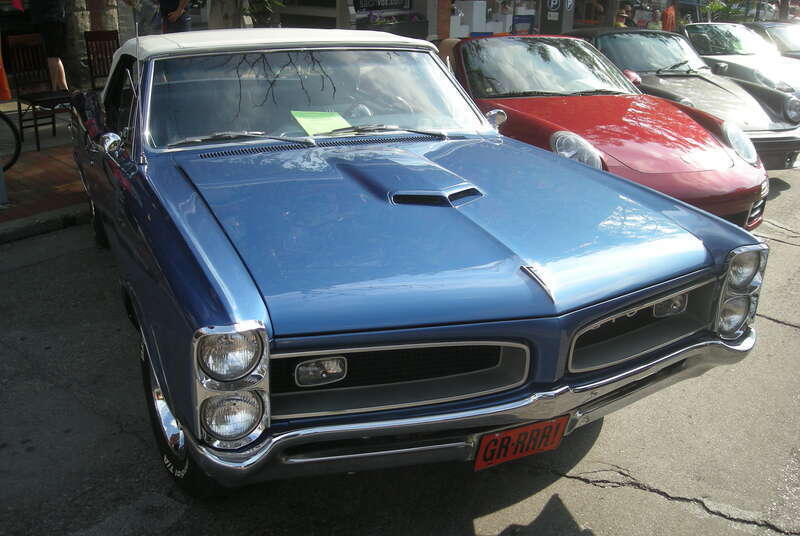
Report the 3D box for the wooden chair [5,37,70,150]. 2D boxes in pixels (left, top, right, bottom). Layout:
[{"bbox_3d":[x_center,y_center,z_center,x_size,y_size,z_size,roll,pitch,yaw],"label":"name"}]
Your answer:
[{"bbox_3d":[-3.670,-1.810,8.320,0.500,1.070,0.430,15,23,39],"label":"wooden chair"}]

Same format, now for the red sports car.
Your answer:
[{"bbox_3d":[0.880,-1.200,6.640,1.840,1.290,4.450,-8,19,-24],"label":"red sports car"}]

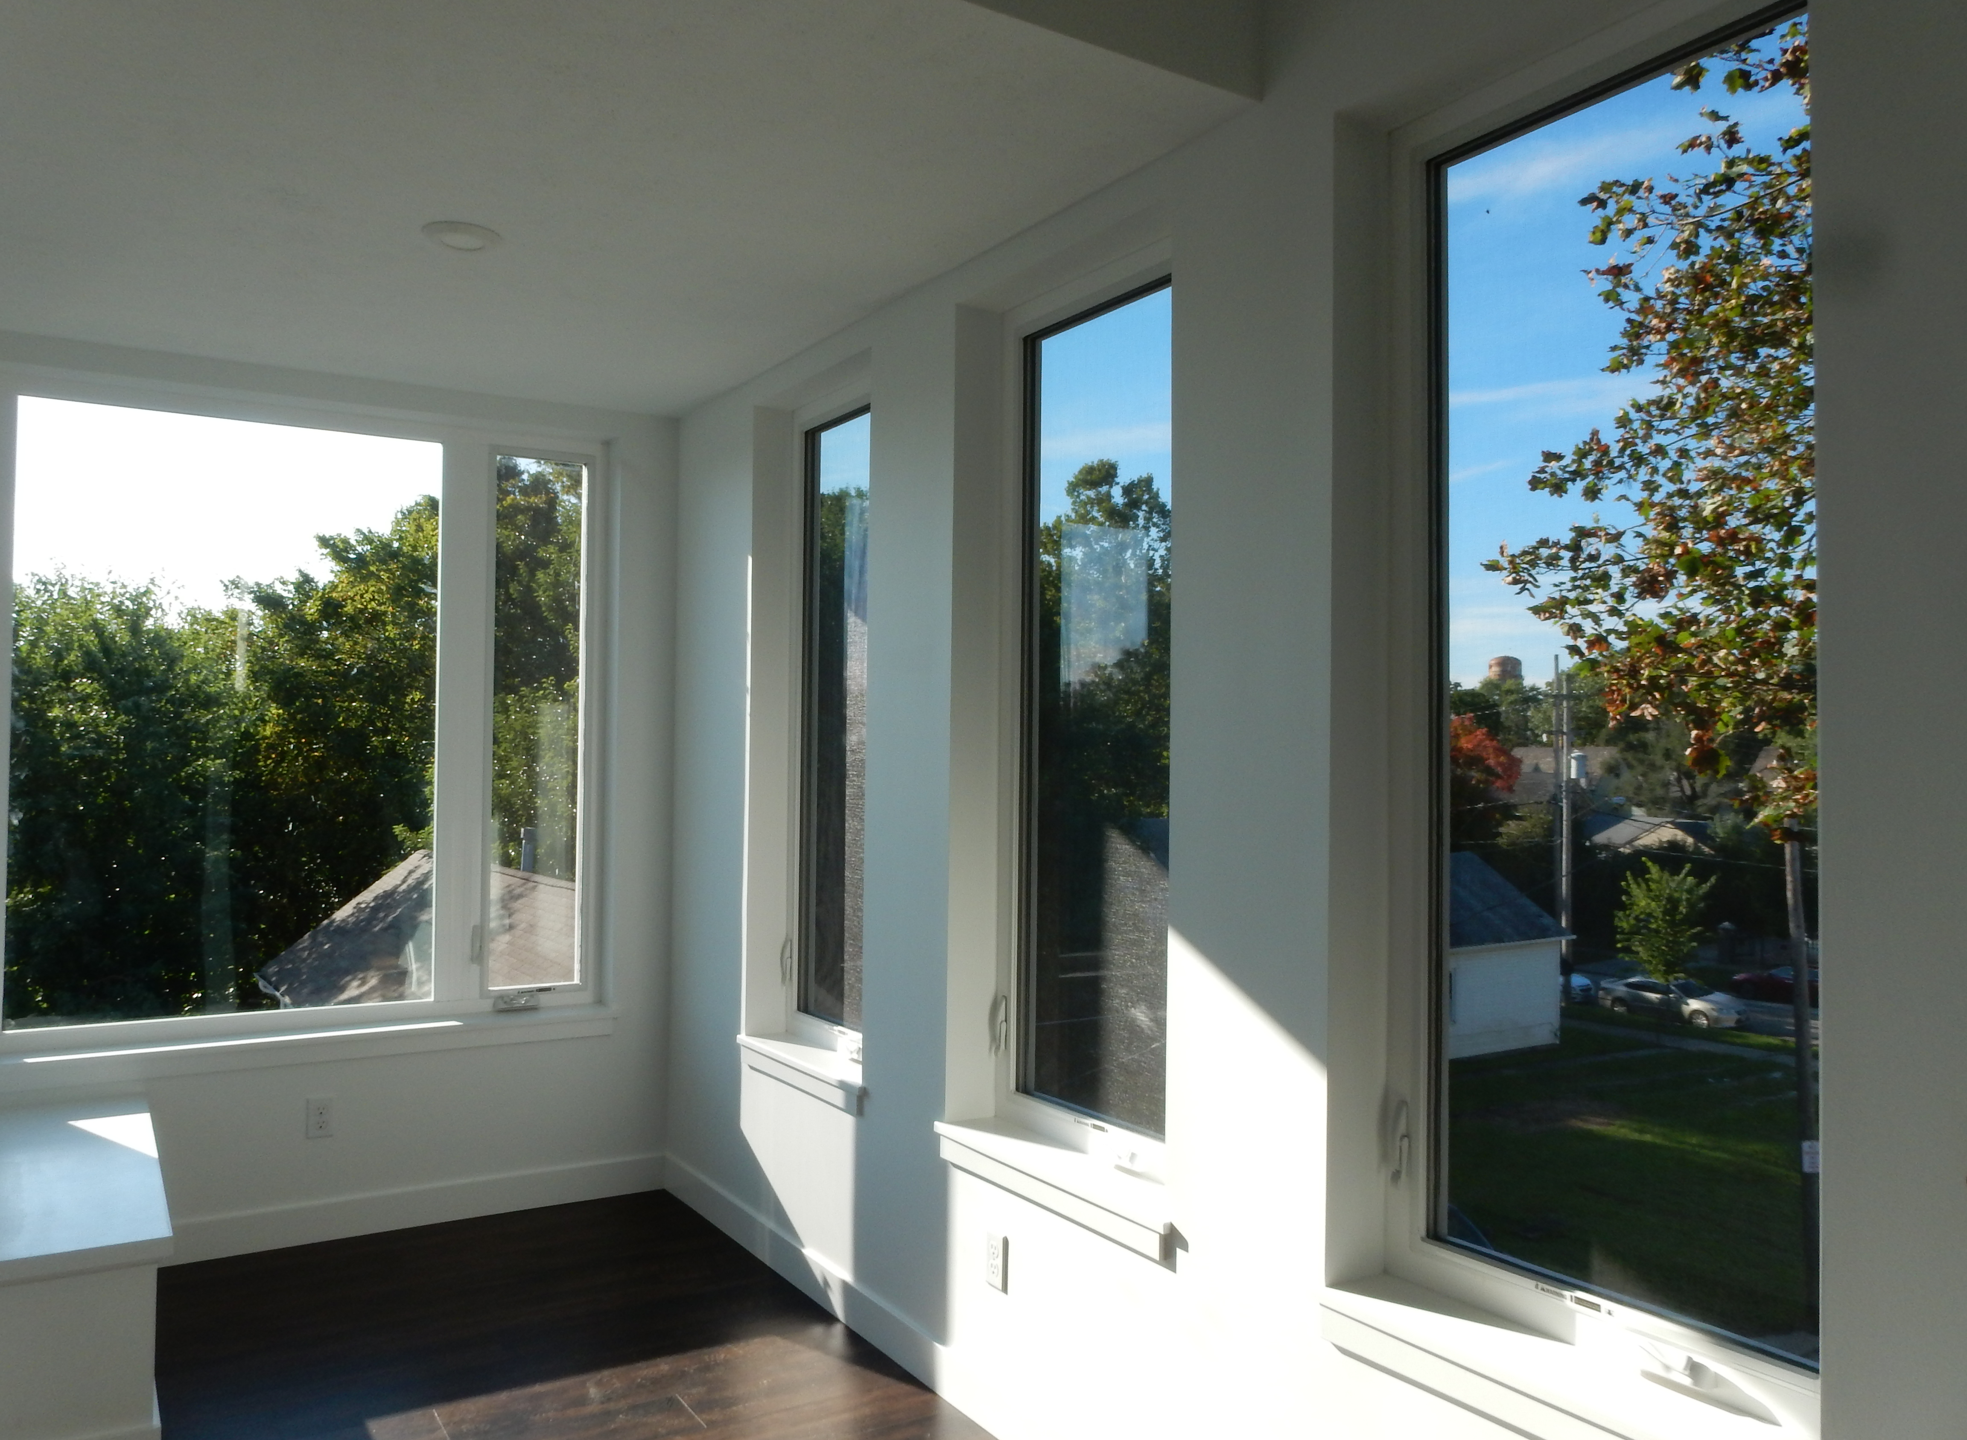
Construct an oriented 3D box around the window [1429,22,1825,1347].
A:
[{"bbox_3d":[0.873,-0.045,1.989,0.062,1.700,0.603,2,-2,-32],"label":"window"}]

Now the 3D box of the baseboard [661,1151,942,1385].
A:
[{"bbox_3d":[-0.559,1.447,3.856,0.017,0.123,1.792,2,-2,-32],"label":"baseboard"}]

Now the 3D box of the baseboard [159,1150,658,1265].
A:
[{"bbox_3d":[-1.629,1.446,4.228,1.421,0.123,0.017,2,-2,-32],"label":"baseboard"}]

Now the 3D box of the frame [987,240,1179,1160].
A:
[{"bbox_3d":[0.267,-0.027,2.950,0.082,1.830,0.744,2,-2,-32],"label":"frame"}]

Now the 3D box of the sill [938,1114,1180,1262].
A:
[{"bbox_3d":[0.161,0.921,2.856,0.160,0.079,0.812,2,-2,-32],"label":"sill"}]

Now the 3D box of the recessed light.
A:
[{"bbox_3d":[-1.123,-1.025,3.039,0.167,0.028,0.167,2,-2,-32],"label":"recessed light"}]

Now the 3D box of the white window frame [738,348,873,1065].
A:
[{"bbox_3d":[-0.412,-0.008,3.872,0.175,1.830,0.737,2,-2,-32],"label":"white window frame"}]

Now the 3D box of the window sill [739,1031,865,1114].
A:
[{"bbox_3d":[-0.455,0.941,3.822,0.160,0.076,0.795,2,-2,-32],"label":"window sill"}]

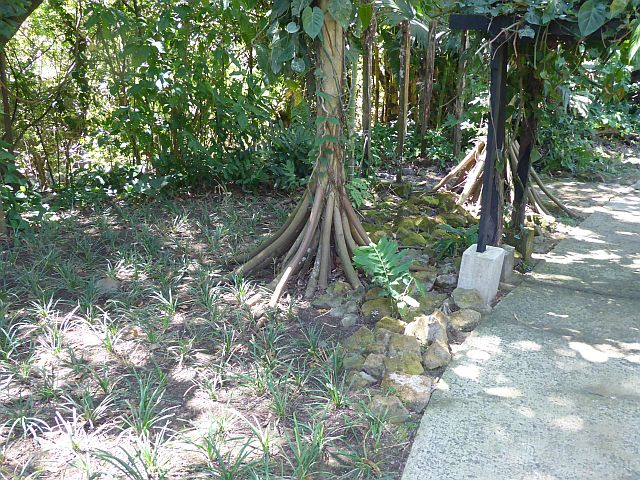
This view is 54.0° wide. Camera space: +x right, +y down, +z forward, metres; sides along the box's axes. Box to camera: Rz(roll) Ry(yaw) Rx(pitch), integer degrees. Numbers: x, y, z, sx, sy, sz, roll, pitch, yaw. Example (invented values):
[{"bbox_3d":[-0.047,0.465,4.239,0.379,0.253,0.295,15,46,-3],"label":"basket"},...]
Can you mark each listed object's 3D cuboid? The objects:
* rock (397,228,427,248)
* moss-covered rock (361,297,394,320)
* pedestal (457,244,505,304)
[{"bbox_3d":[0.815,-0.013,5.597,0.259,0.150,0.220,0,15,0],"label":"rock"},{"bbox_3d":[0.402,0.464,4.345,0.237,0.113,0.185,0,16,0],"label":"moss-covered rock"},{"bbox_3d":[1.214,0.247,4.733,0.242,0.361,0.242,10,19,31],"label":"pedestal"}]

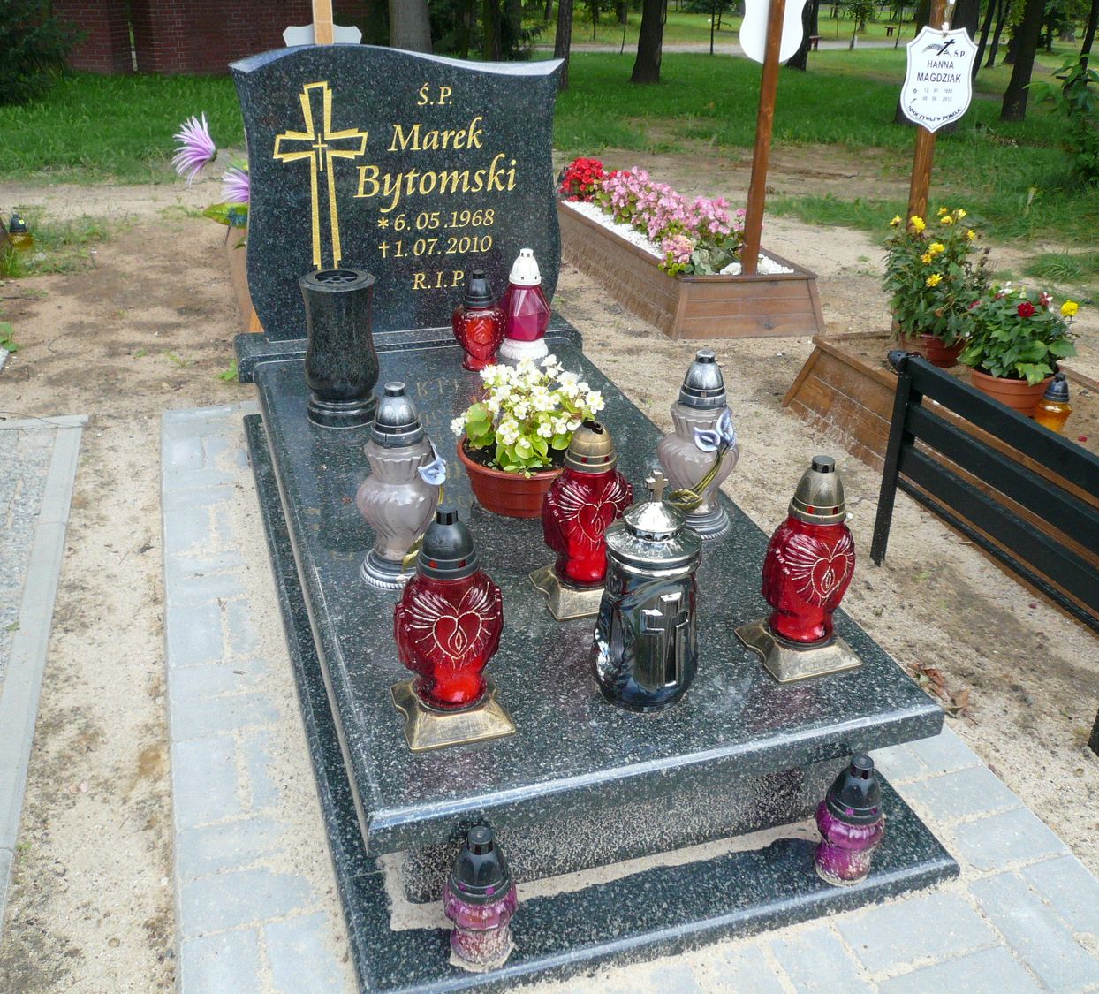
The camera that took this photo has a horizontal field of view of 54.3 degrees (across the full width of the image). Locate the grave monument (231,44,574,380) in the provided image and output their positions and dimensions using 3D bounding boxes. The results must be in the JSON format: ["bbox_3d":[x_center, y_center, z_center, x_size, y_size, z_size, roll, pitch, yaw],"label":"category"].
[{"bbox_3d":[-0.356,-0.713,2.688,0.890,0.769,0.185,-7,28,-17],"label":"grave monument"}]

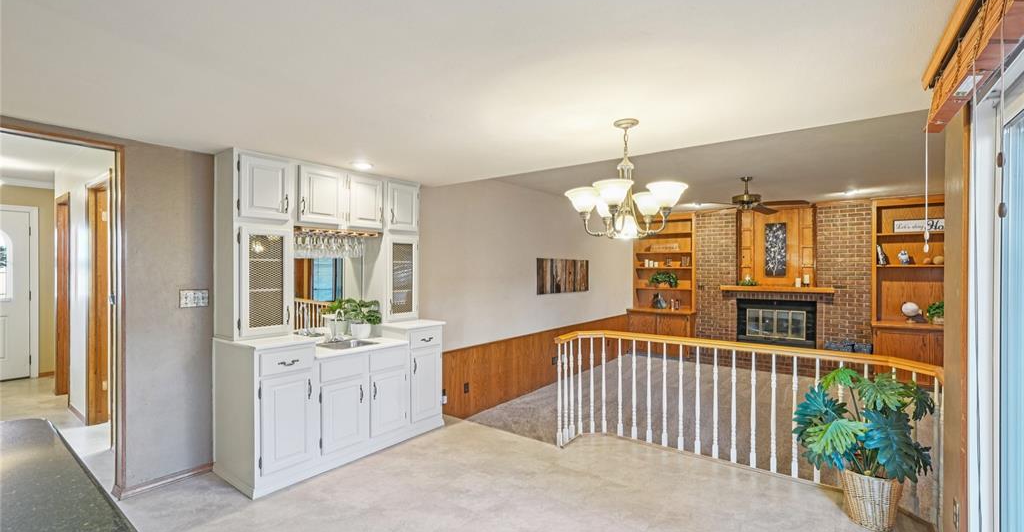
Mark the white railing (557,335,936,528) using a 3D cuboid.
[{"bbox_3d":[1.381,0.956,2.852,2.190,0.860,0.600,0,0,38],"label":"white railing"}]

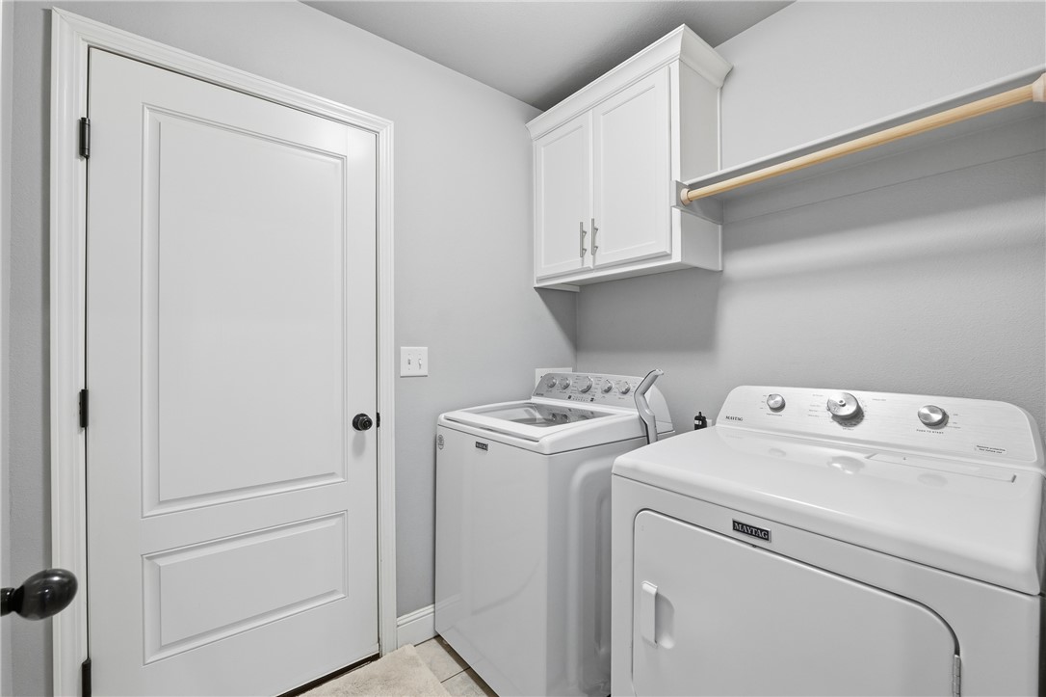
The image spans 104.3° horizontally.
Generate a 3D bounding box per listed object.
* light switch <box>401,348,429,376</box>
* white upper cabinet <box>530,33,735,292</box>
[{"bbox_3d":[-0.442,0.056,1.660,0.117,0.117,0.018,0,0,-39],"label":"light switch"},{"bbox_3d":[0.423,-0.706,1.808,0.365,0.795,0.830,0,0,-39],"label":"white upper cabinet"}]

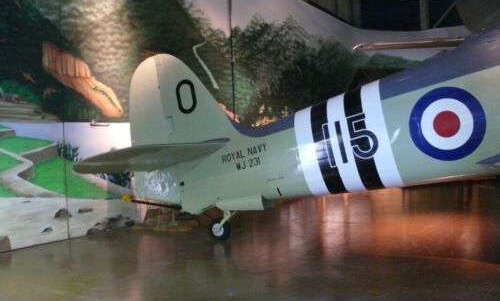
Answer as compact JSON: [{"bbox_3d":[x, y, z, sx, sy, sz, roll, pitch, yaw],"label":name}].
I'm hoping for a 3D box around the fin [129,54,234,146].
[{"bbox_3d":[-1.172,-0.761,7.779,1.804,1.559,0.200,-12,-4,22],"label":"fin"}]

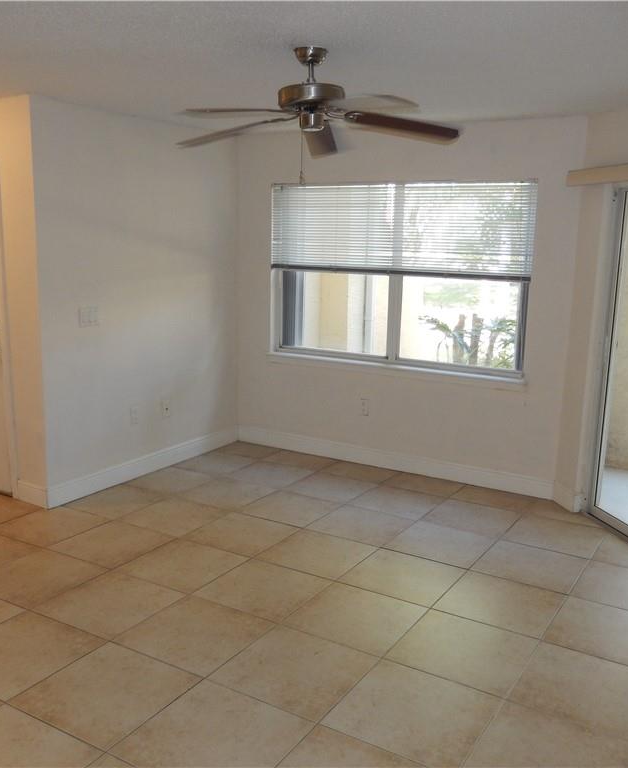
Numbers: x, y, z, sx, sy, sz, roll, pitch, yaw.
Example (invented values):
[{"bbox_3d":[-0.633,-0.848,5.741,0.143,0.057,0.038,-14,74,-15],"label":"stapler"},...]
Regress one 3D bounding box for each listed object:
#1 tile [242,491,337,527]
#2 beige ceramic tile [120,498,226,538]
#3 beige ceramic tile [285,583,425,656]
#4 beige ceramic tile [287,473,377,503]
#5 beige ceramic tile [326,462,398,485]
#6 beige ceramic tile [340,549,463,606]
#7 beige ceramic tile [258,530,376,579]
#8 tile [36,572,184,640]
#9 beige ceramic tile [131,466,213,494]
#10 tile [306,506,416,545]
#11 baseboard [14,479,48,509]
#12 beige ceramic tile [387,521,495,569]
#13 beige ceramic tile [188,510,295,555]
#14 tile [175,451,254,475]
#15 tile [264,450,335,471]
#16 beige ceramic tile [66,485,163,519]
[{"bbox_3d":[-0.149,0.782,4.627,0.492,0.010,0.492,7,12,31],"label":"tile"},{"bbox_3d":[-0.842,0.799,4.461,0.492,0.010,0.492,7,12,31],"label":"beige ceramic tile"},{"bbox_3d":[0.190,1.040,3.294,0.495,0.012,0.495,7,12,30],"label":"beige ceramic tile"},{"bbox_3d":[0.105,0.719,5.066,0.497,0.010,0.497,7,12,30],"label":"beige ceramic tile"},{"bbox_3d":[0.345,0.650,5.403,0.492,0.010,0.375,7,12,31],"label":"beige ceramic tile"},{"bbox_3d":[0.448,0.969,3.716,0.495,0.012,0.495,7,12,30],"label":"beige ceramic tile"},{"bbox_3d":[0.020,0.915,3.969,0.495,0.012,0.495,7,12,30],"label":"beige ceramic tile"},{"bbox_3d":[-0.924,0.998,3.363,0.492,0.010,0.492,7,12,31],"label":"tile"},{"bbox_3d":[-0.998,0.682,5.124,0.492,0.012,0.492,7,12,31],"label":"beige ceramic tile"},{"bbox_3d":[0.282,0.847,4.421,0.498,0.010,0.500,7,12,30],"label":"tile"},{"bbox_3d":[-1.743,0.692,4.597,0.294,0.124,0.016,7,12,31],"label":"baseboard"},{"bbox_3d":[0.706,0.897,4.138,0.495,0.012,0.495,7,12,30],"label":"beige ceramic tile"},{"bbox_3d":[-0.408,0.861,4.222,0.495,0.012,0.495,7,12,30],"label":"beige ceramic tile"},{"bbox_3d":[-0.747,0.603,5.549,0.485,0.010,0.492,7,12,31],"label":"tile"},{"bbox_3d":[-0.110,0.601,5.698,0.500,0.010,0.355,7,12,30],"label":"tile"},{"bbox_3d":[-1.252,0.756,4.753,0.402,0.010,0.510,7,12,30],"label":"beige ceramic tile"}]

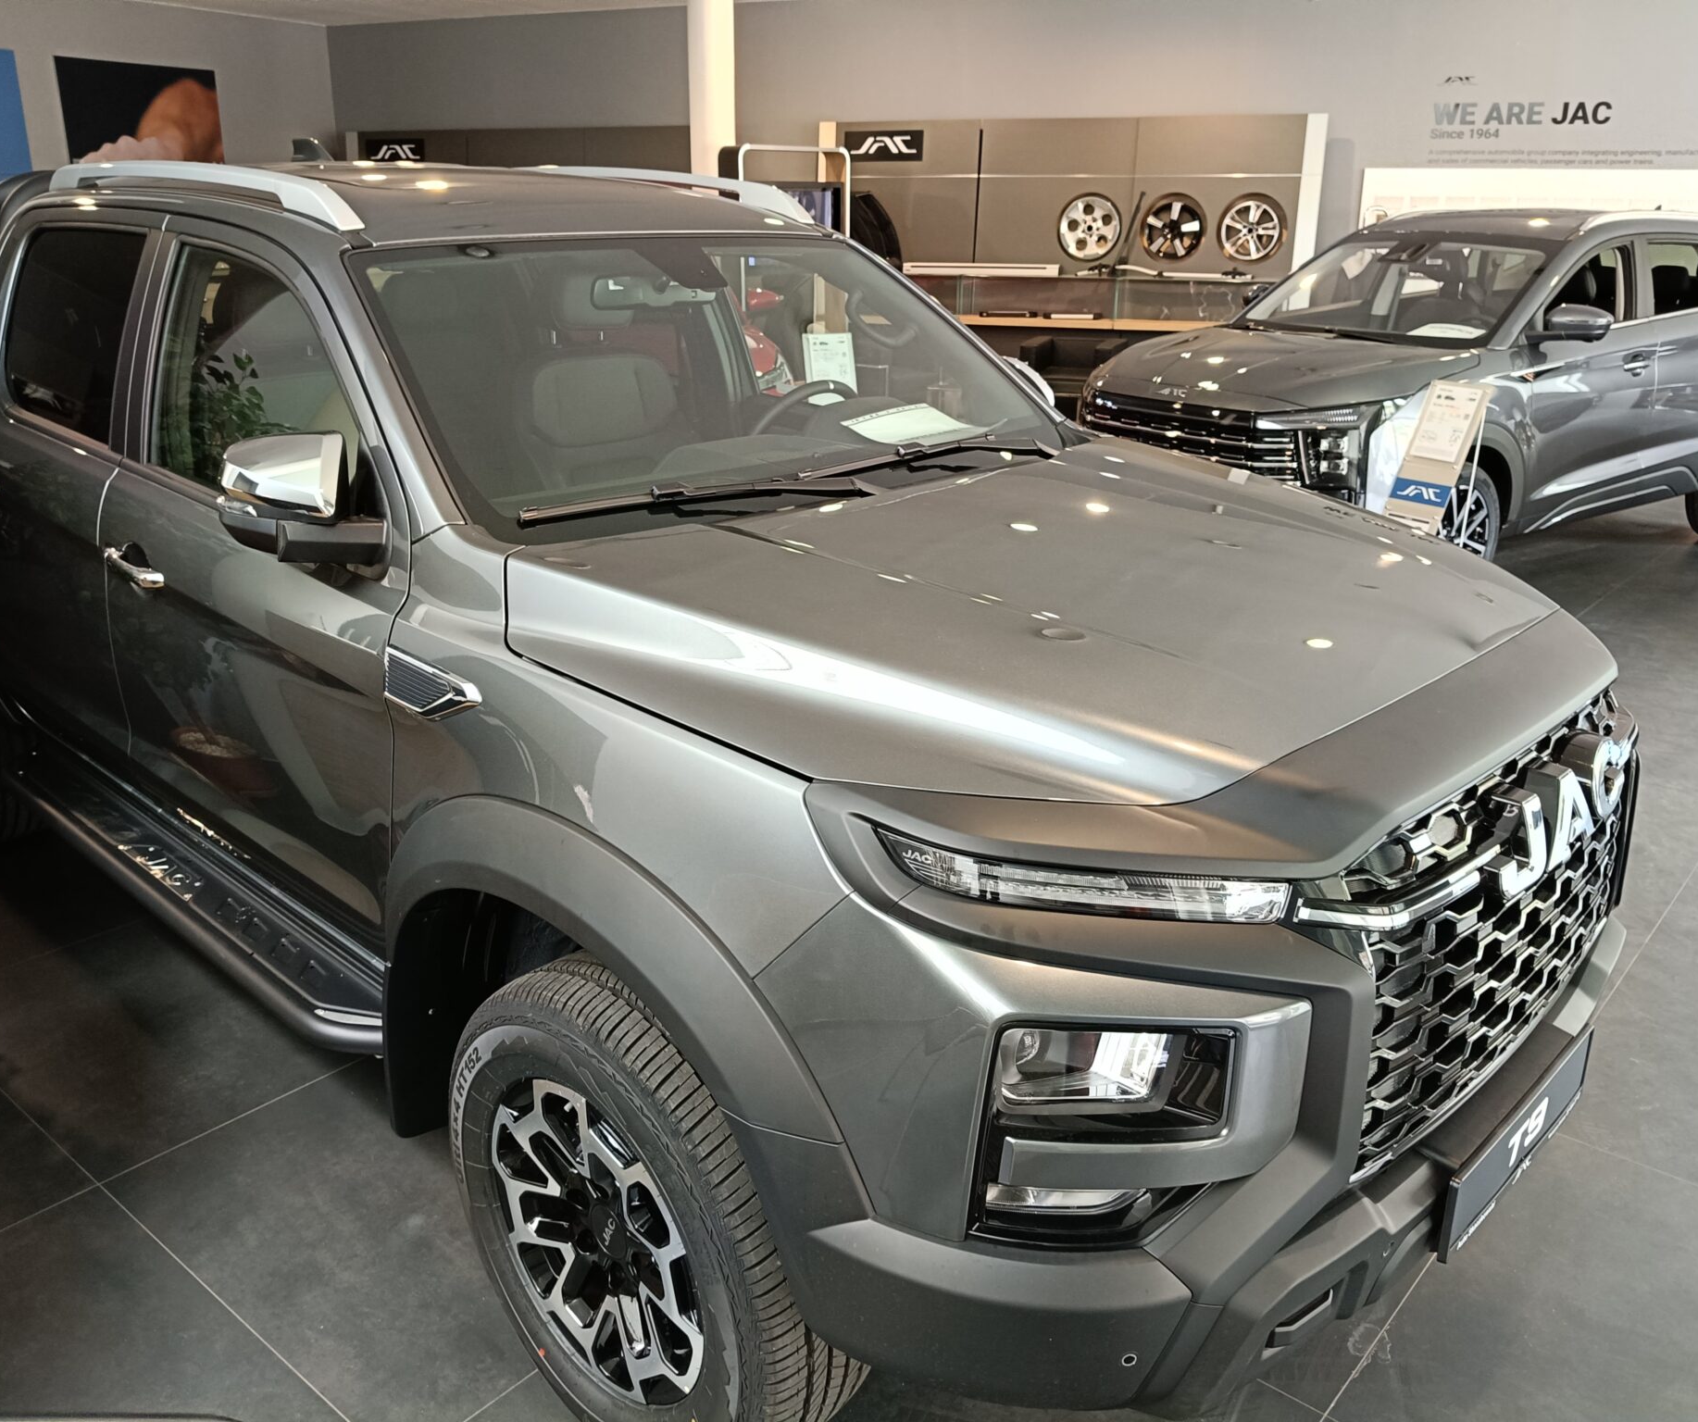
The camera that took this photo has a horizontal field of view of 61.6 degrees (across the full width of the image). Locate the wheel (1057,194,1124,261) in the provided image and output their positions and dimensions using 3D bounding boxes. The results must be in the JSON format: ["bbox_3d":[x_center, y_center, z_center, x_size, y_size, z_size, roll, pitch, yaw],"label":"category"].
[{"bbox_3d":[1.831,-3.664,10.799,0.470,0.470,0.180,9,21,23],"label":"wheel"}]

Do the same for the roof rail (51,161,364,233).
[{"bbox_3d":[-1.390,-1.077,2.957,1.480,0.125,0.065,18,26,41],"label":"roof rail"}]

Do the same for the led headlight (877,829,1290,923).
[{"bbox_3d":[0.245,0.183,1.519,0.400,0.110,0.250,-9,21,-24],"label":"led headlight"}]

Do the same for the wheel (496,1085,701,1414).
[{"bbox_3d":[-0.307,0.730,2.070,0.483,0.483,0.190,18,26,41],"label":"wheel"}]

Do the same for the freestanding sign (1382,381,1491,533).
[{"bbox_3d":[2.356,-0.800,5.916,0.600,1.130,0.290,-12,23,-31],"label":"freestanding sign"}]

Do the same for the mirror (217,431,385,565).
[{"bbox_3d":[-0.802,-0.307,2.113,0.150,0.190,0.250,18,26,41],"label":"mirror"}]

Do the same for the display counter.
[{"bbox_3d":[1.587,-2.651,10.923,3.400,1.270,0.500,9,21,23],"label":"display counter"}]

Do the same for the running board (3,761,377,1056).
[{"bbox_3d":[-1.395,0.331,3.024,1.900,0.110,0.220,18,26,41],"label":"running board"}]

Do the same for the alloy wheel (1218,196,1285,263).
[{"bbox_3d":[2.915,-3.484,10.322,0.440,0.440,0.180,9,21,23],"label":"alloy wheel"}]

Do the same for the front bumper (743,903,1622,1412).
[{"bbox_3d":[0.746,0.381,2.134,0.600,0.640,1.900,18,26,41],"label":"front bumper"}]

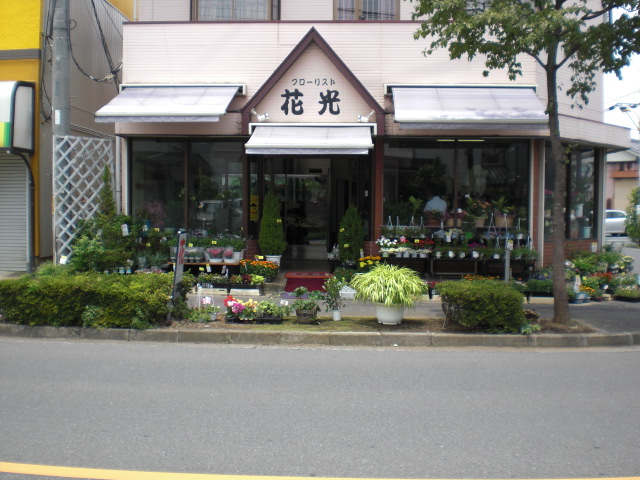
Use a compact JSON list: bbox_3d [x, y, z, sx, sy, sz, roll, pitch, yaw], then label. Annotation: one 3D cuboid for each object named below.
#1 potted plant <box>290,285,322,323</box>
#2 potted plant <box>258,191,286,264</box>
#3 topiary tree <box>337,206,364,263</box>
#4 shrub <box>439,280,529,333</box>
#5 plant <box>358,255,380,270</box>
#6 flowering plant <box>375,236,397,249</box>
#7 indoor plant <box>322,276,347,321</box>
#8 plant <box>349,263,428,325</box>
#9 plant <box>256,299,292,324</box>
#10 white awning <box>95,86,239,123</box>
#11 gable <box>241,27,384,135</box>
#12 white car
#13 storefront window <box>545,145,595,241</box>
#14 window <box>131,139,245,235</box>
[{"bbox_3d":[-0.170,0.839,9.048,0.382,0.436,0.360,0,3,3],"label":"potted plant"},{"bbox_3d":[-0.833,-0.310,12.449,0.470,1.140,0.470,0,3,2],"label":"potted plant"},{"bbox_3d":[0.547,-0.106,12.408,0.460,1.060,0.460,0,3,2],"label":"topiary tree"},{"bbox_3d":[2.017,0.825,8.867,1.080,0.520,0.780,0,3,3],"label":"shrub"},{"bbox_3d":[0.830,0.400,11.700,0.380,0.300,0.340,0,3,3],"label":"plant"},{"bbox_3d":[1.139,0.042,12.064,0.360,0.189,0.300,0,3,2],"label":"flowering plant"},{"bbox_3d":[0.190,0.770,9.170,0.310,0.580,0.300,0,3,3],"label":"indoor plant"},{"bbox_3d":[0.885,0.680,9.050,1.000,0.760,0.970,0,3,3],"label":"plant"},{"bbox_3d":[-0.589,0.918,9.052,0.412,0.283,0.320,0,3,3],"label":"plant"},{"bbox_3d":[-2.487,-2.328,11.905,2.040,0.834,1.400,0,3,2],"label":"white awning"},{"bbox_3d":[-0.121,-2.794,12.385,2.493,1.824,0.300,0,3,2],"label":"gable"},{"bbox_3d":[16.800,-0.980,42.000,4.400,1.480,1.700,0,3,-2],"label":"white car"},{"bbox_3d":[4.755,-0.890,13.270,2.070,1.800,0.100,-2,4,-44],"label":"storefront window"},{"bbox_3d":[-2.420,-0.930,12.900,2.100,1.840,0.100,0,3,3],"label":"window"}]

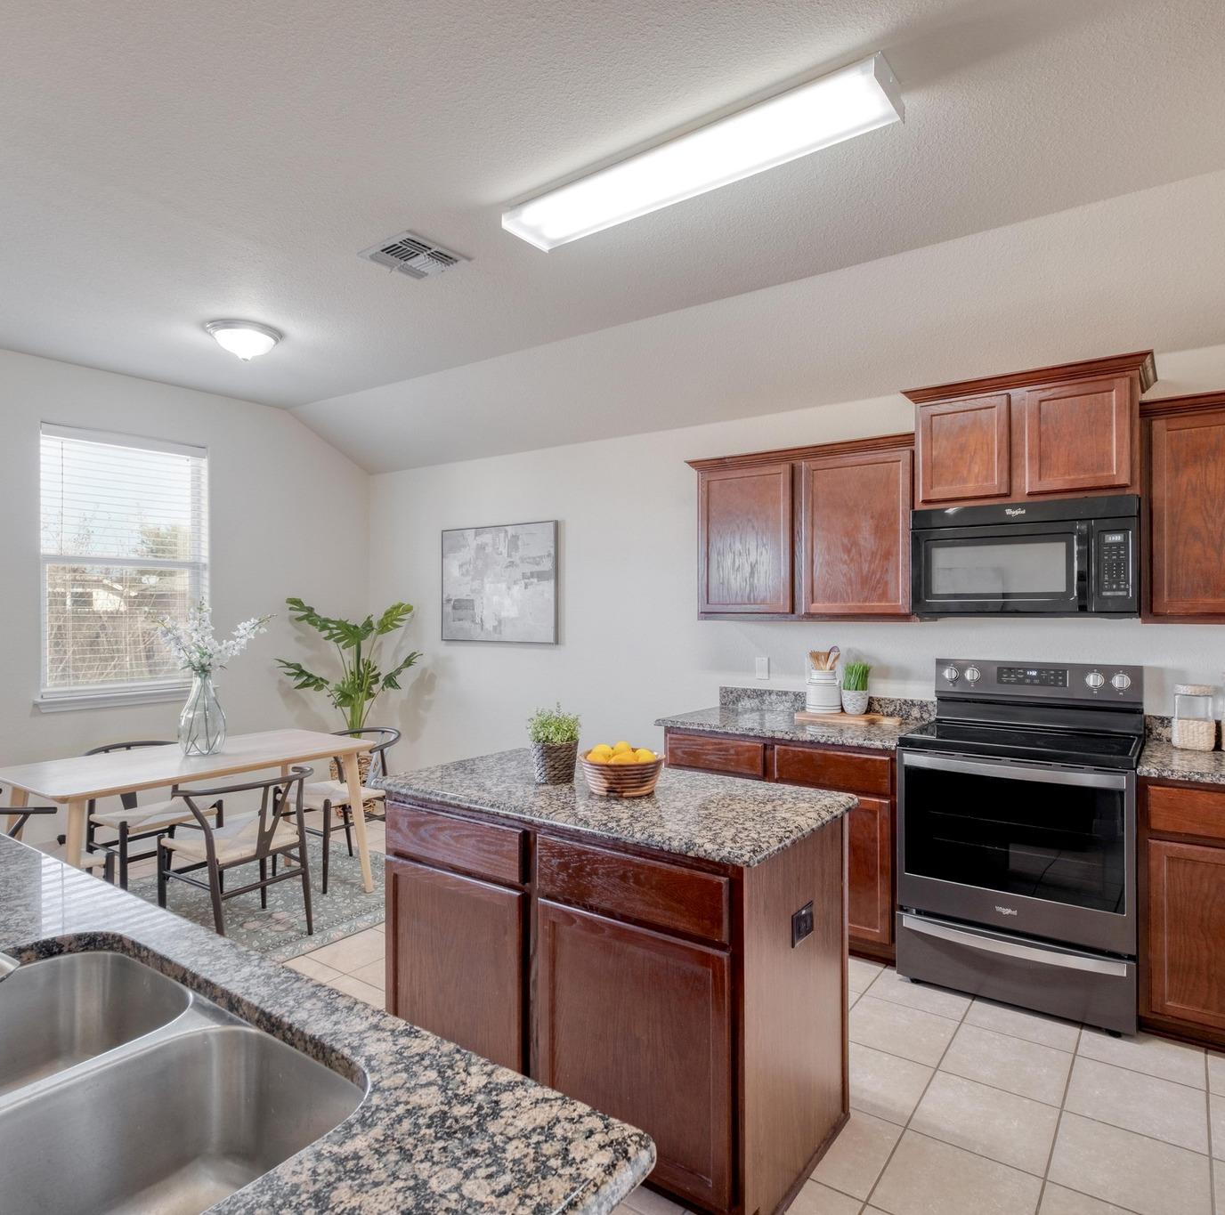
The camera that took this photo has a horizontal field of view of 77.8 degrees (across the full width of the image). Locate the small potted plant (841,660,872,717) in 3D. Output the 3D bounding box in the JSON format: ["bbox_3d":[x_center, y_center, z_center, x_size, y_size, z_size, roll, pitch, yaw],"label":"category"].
[{"bbox_3d":[1.146,0.381,3.570,0.132,0.250,0.132,0,0,35],"label":"small potted plant"}]

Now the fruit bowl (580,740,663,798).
[{"bbox_3d":[0.026,0.459,2.178,0.237,0.125,0.237,0,0,0],"label":"fruit bowl"}]

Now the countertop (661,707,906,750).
[{"bbox_3d":[0.845,0.542,3.516,1.085,0.035,0.655,0,0,35],"label":"countertop"}]

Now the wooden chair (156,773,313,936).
[{"bbox_3d":[-1.604,1.073,3.294,0.520,0.725,0.530,0,0,36],"label":"wooden chair"}]

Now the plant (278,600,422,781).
[{"bbox_3d":[-1.787,0.673,5.217,0.780,1.501,0.780,0,0,35],"label":"plant"}]

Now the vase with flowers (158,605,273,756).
[{"bbox_3d":[-1.885,0.335,3.580,0.450,0.700,0.450,0,0,36],"label":"vase with flowers"}]

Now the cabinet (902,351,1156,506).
[{"bbox_3d":[1.648,-0.640,3.035,0.835,0.485,0.430,0,0,36],"label":"cabinet"}]

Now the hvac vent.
[{"bbox_3d":[-0.736,-1.311,2.836,0.300,0.025,0.290,0,0,35],"label":"hvac vent"}]

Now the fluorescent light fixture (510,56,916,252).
[{"bbox_3d":[0.194,-1.300,2.256,1.240,0.070,0.215,0,0,36],"label":"fluorescent light fixture"}]

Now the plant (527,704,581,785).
[{"bbox_3d":[-0.175,0.404,2.289,0.156,0.237,0.156,0,0,0],"label":"plant"}]

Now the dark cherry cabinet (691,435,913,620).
[{"bbox_3d":[0.927,-0.331,3.645,1.110,0.797,0.350,0,0,35],"label":"dark cherry cabinet"}]

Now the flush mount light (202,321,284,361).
[{"bbox_3d":[-1.760,-1.257,3.630,0.336,0.125,0.336,0,0,35],"label":"flush mount light"}]

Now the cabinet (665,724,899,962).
[{"bbox_3d":[0.852,0.997,3.493,1.065,0.877,0.620,0,0,36],"label":"cabinet"}]

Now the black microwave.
[{"bbox_3d":[1.651,-0.173,3.036,0.760,0.437,0.425,0,0,36],"label":"black microwave"}]

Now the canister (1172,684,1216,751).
[{"bbox_3d":[2.166,0.408,2.834,0.128,0.237,0.128,0,0,35],"label":"canister"}]

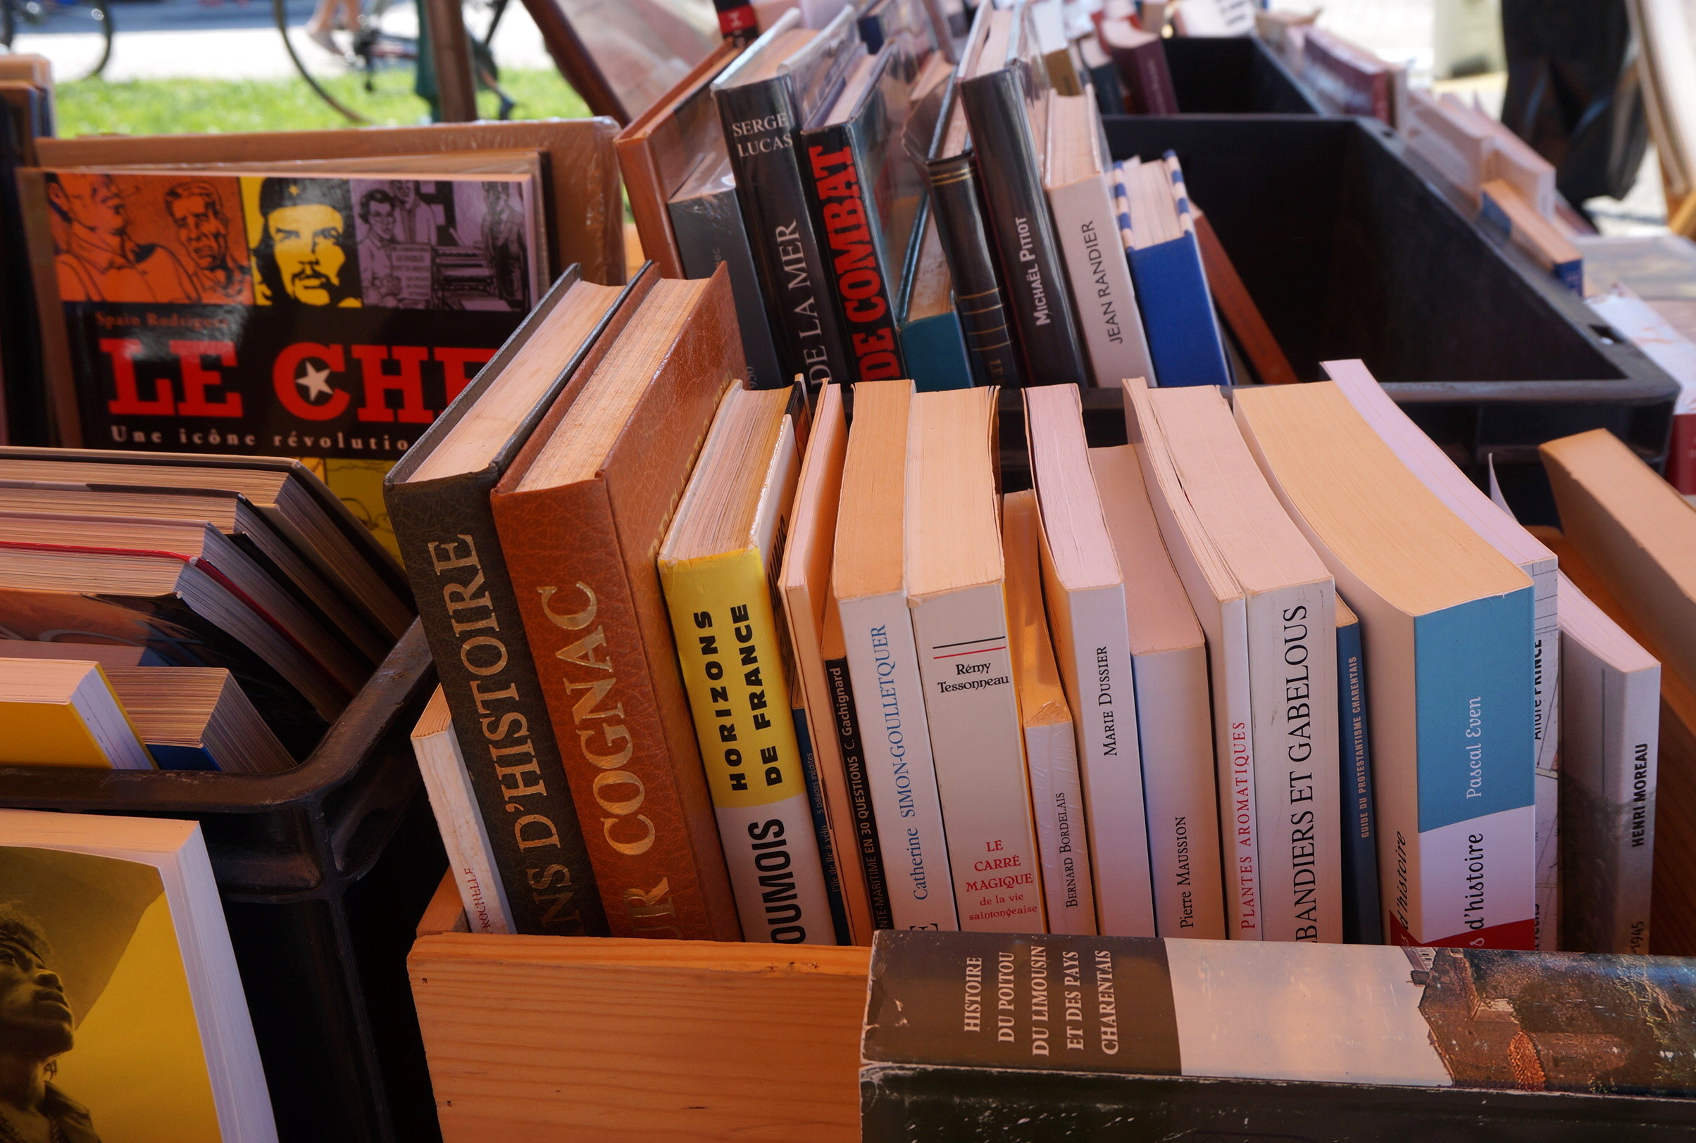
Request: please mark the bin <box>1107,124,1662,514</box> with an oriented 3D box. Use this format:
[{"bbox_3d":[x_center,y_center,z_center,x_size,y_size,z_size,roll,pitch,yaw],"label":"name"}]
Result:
[{"bbox_3d":[0.162,-0.143,1.015,0.493,0.200,0.587,1,30,1],"label":"bin"}]

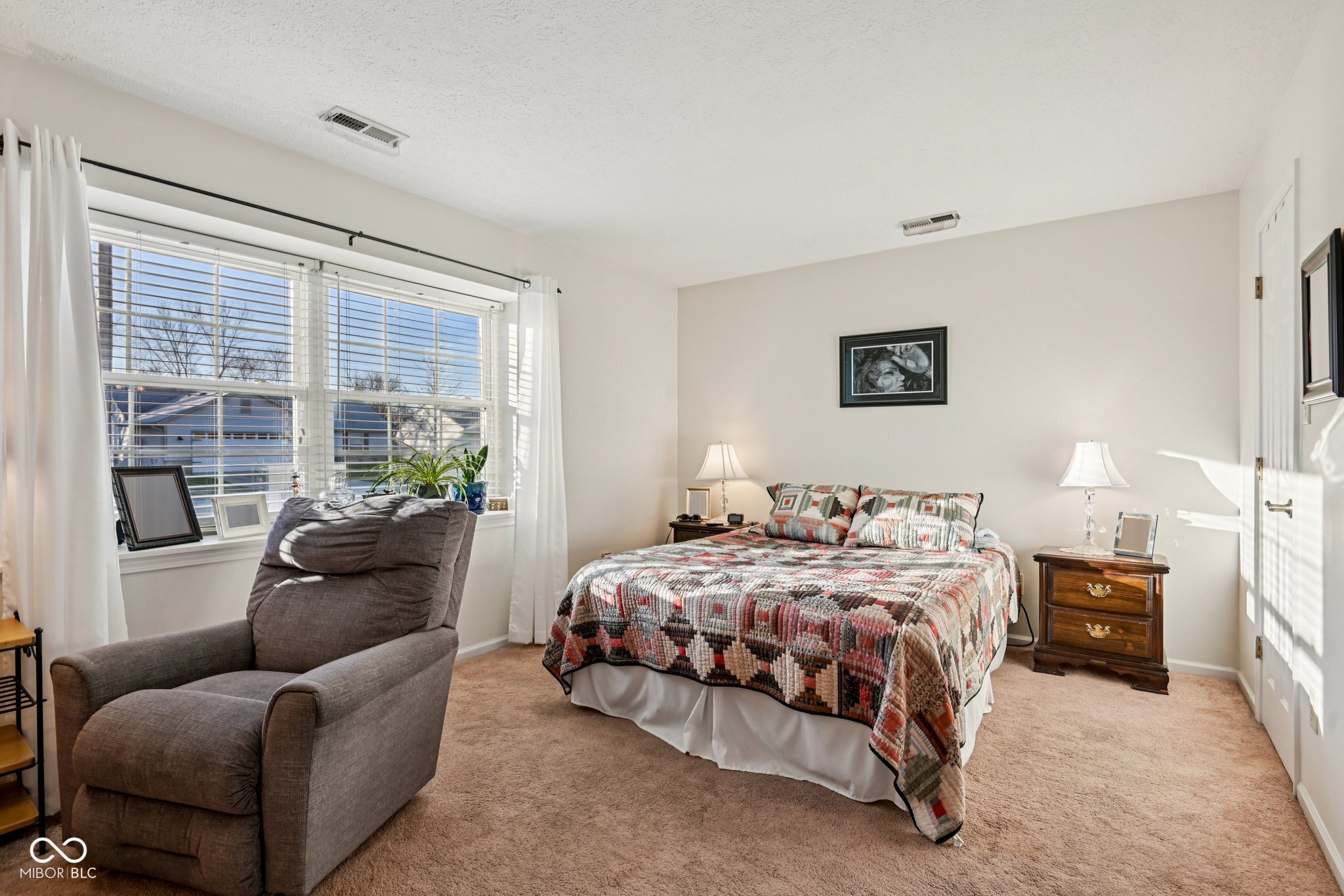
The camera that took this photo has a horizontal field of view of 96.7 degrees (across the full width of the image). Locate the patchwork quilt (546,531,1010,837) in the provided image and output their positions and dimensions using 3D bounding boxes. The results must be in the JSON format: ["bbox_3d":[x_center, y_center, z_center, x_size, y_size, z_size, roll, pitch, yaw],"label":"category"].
[{"bbox_3d":[0.716,0.705,3.105,1.680,0.910,2.060,0,0,35],"label":"patchwork quilt"}]

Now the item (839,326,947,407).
[{"bbox_3d":[1.421,-0.511,3.877,0.685,0.485,0.030,0,0,35],"label":"item"}]

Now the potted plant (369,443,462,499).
[{"bbox_3d":[-1.319,0.169,3.188,0.380,0.410,0.460,0,0,37],"label":"potted plant"}]

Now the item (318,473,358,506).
[{"bbox_3d":[-1.593,0.248,2.840,0.165,0.250,0.165,0,0,-38],"label":"item"}]

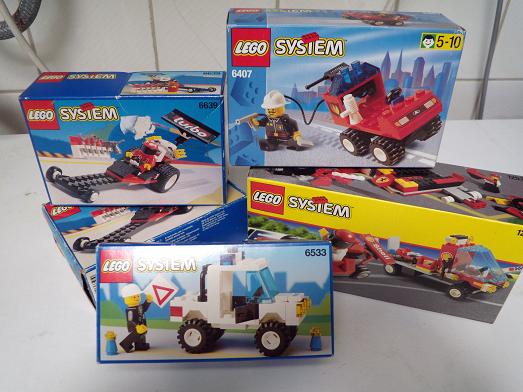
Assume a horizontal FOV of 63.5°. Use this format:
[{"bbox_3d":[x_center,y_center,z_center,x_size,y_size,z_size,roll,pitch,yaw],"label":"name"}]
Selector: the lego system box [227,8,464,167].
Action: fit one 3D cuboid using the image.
[{"bbox_3d":[0.052,-0.075,0.308,0.148,0.098,0.046,0,36,-2],"label":"lego system box"}]

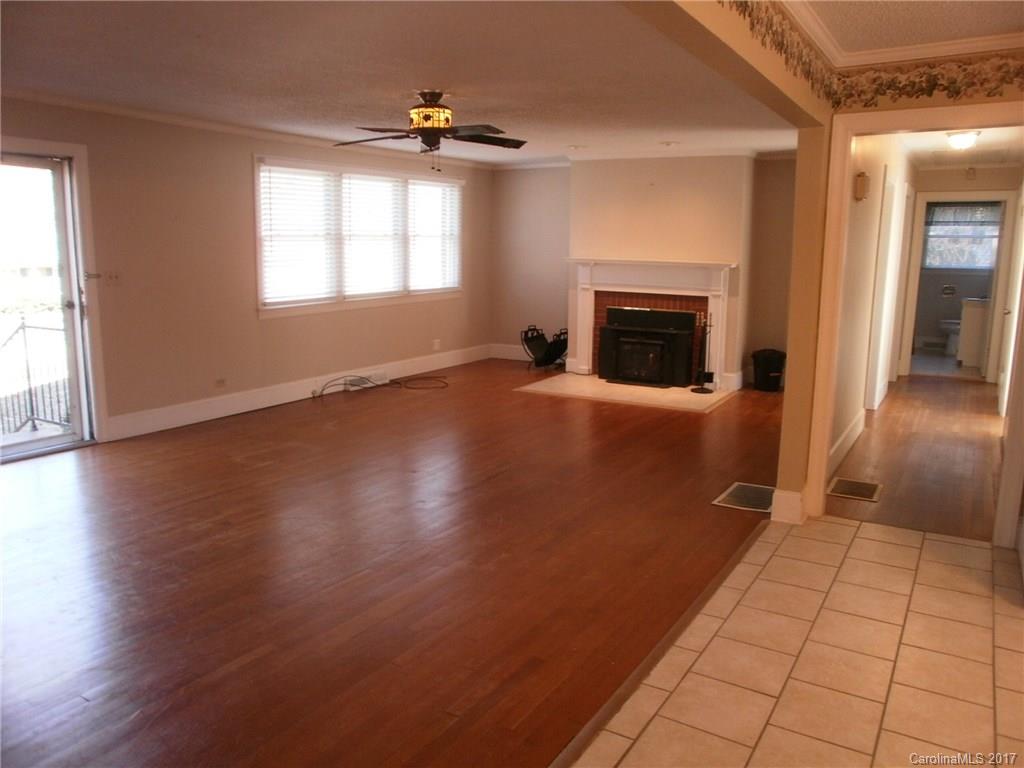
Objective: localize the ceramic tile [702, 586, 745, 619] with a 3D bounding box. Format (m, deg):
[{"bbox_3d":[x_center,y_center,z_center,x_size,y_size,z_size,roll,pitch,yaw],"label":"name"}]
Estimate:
[{"bbox_3d":[0.905,0.935,3.284,0.100,0.010,0.305,6,12,31],"label":"ceramic tile"}]

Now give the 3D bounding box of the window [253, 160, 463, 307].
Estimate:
[{"bbox_3d":[-1.437,-1.562,8.182,0.100,1.321,3.070,6,12,31],"label":"window"}]

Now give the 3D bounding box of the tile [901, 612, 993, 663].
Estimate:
[{"bbox_3d":[1.685,0.978,2.971,0.301,0.010,0.301,6,12,31],"label":"tile"}]

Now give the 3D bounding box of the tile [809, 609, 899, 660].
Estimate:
[{"bbox_3d":[1.324,0.961,2.954,0.300,0.010,0.300,6,12,31],"label":"tile"}]

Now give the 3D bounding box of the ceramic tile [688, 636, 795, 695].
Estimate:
[{"bbox_3d":[0.826,1.000,2.731,0.300,0.010,0.300,6,12,31],"label":"ceramic tile"}]

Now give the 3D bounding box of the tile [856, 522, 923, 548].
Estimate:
[{"bbox_3d":[1.973,0.791,4.007,0.301,0.010,0.261,6,12,31],"label":"tile"}]

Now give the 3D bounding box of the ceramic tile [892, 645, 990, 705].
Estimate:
[{"bbox_3d":[1.503,1.011,2.673,0.300,0.010,0.300,6,12,31],"label":"ceramic tile"}]

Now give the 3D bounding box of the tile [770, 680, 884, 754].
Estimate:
[{"bbox_3d":[1.026,1.075,2.496,0.305,0.010,0.305,6,12,31],"label":"tile"}]

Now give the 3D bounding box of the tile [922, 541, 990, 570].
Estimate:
[{"bbox_3d":[2.195,0.847,3.791,0.305,0.010,0.305,6,12,31],"label":"tile"}]

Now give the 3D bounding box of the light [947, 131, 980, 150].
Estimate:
[{"bbox_3d":[3.825,-2.059,6.529,0.295,0.140,0.295,6,12,31],"label":"light"}]

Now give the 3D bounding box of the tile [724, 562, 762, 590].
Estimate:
[{"bbox_3d":[1.043,0.869,3.470,0.092,0.010,0.300,6,12,31],"label":"tile"}]

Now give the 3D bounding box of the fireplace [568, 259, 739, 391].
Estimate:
[{"bbox_3d":[1.481,-0.675,8.403,1.874,1.315,0.400,6,12,31],"label":"fireplace"}]

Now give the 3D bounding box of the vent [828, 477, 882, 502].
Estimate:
[{"bbox_3d":[2.120,0.646,4.745,0.292,0.015,0.375,6,12,31],"label":"vent"}]

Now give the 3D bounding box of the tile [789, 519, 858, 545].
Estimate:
[{"bbox_3d":[1.644,0.782,4.056,0.301,0.010,0.301,6,12,31],"label":"tile"}]

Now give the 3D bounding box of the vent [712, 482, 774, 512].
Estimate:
[{"bbox_3d":[1.427,0.666,4.574,0.319,0.012,0.466,6,12,31],"label":"vent"}]

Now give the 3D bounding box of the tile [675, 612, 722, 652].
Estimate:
[{"bbox_3d":[0.741,0.981,3.026,0.100,0.010,0.305,6,12,31],"label":"tile"}]

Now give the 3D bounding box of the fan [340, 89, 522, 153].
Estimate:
[{"bbox_3d":[-0.531,-1.728,5.070,1.260,0.400,1.200,-1,10,-6],"label":"fan"}]

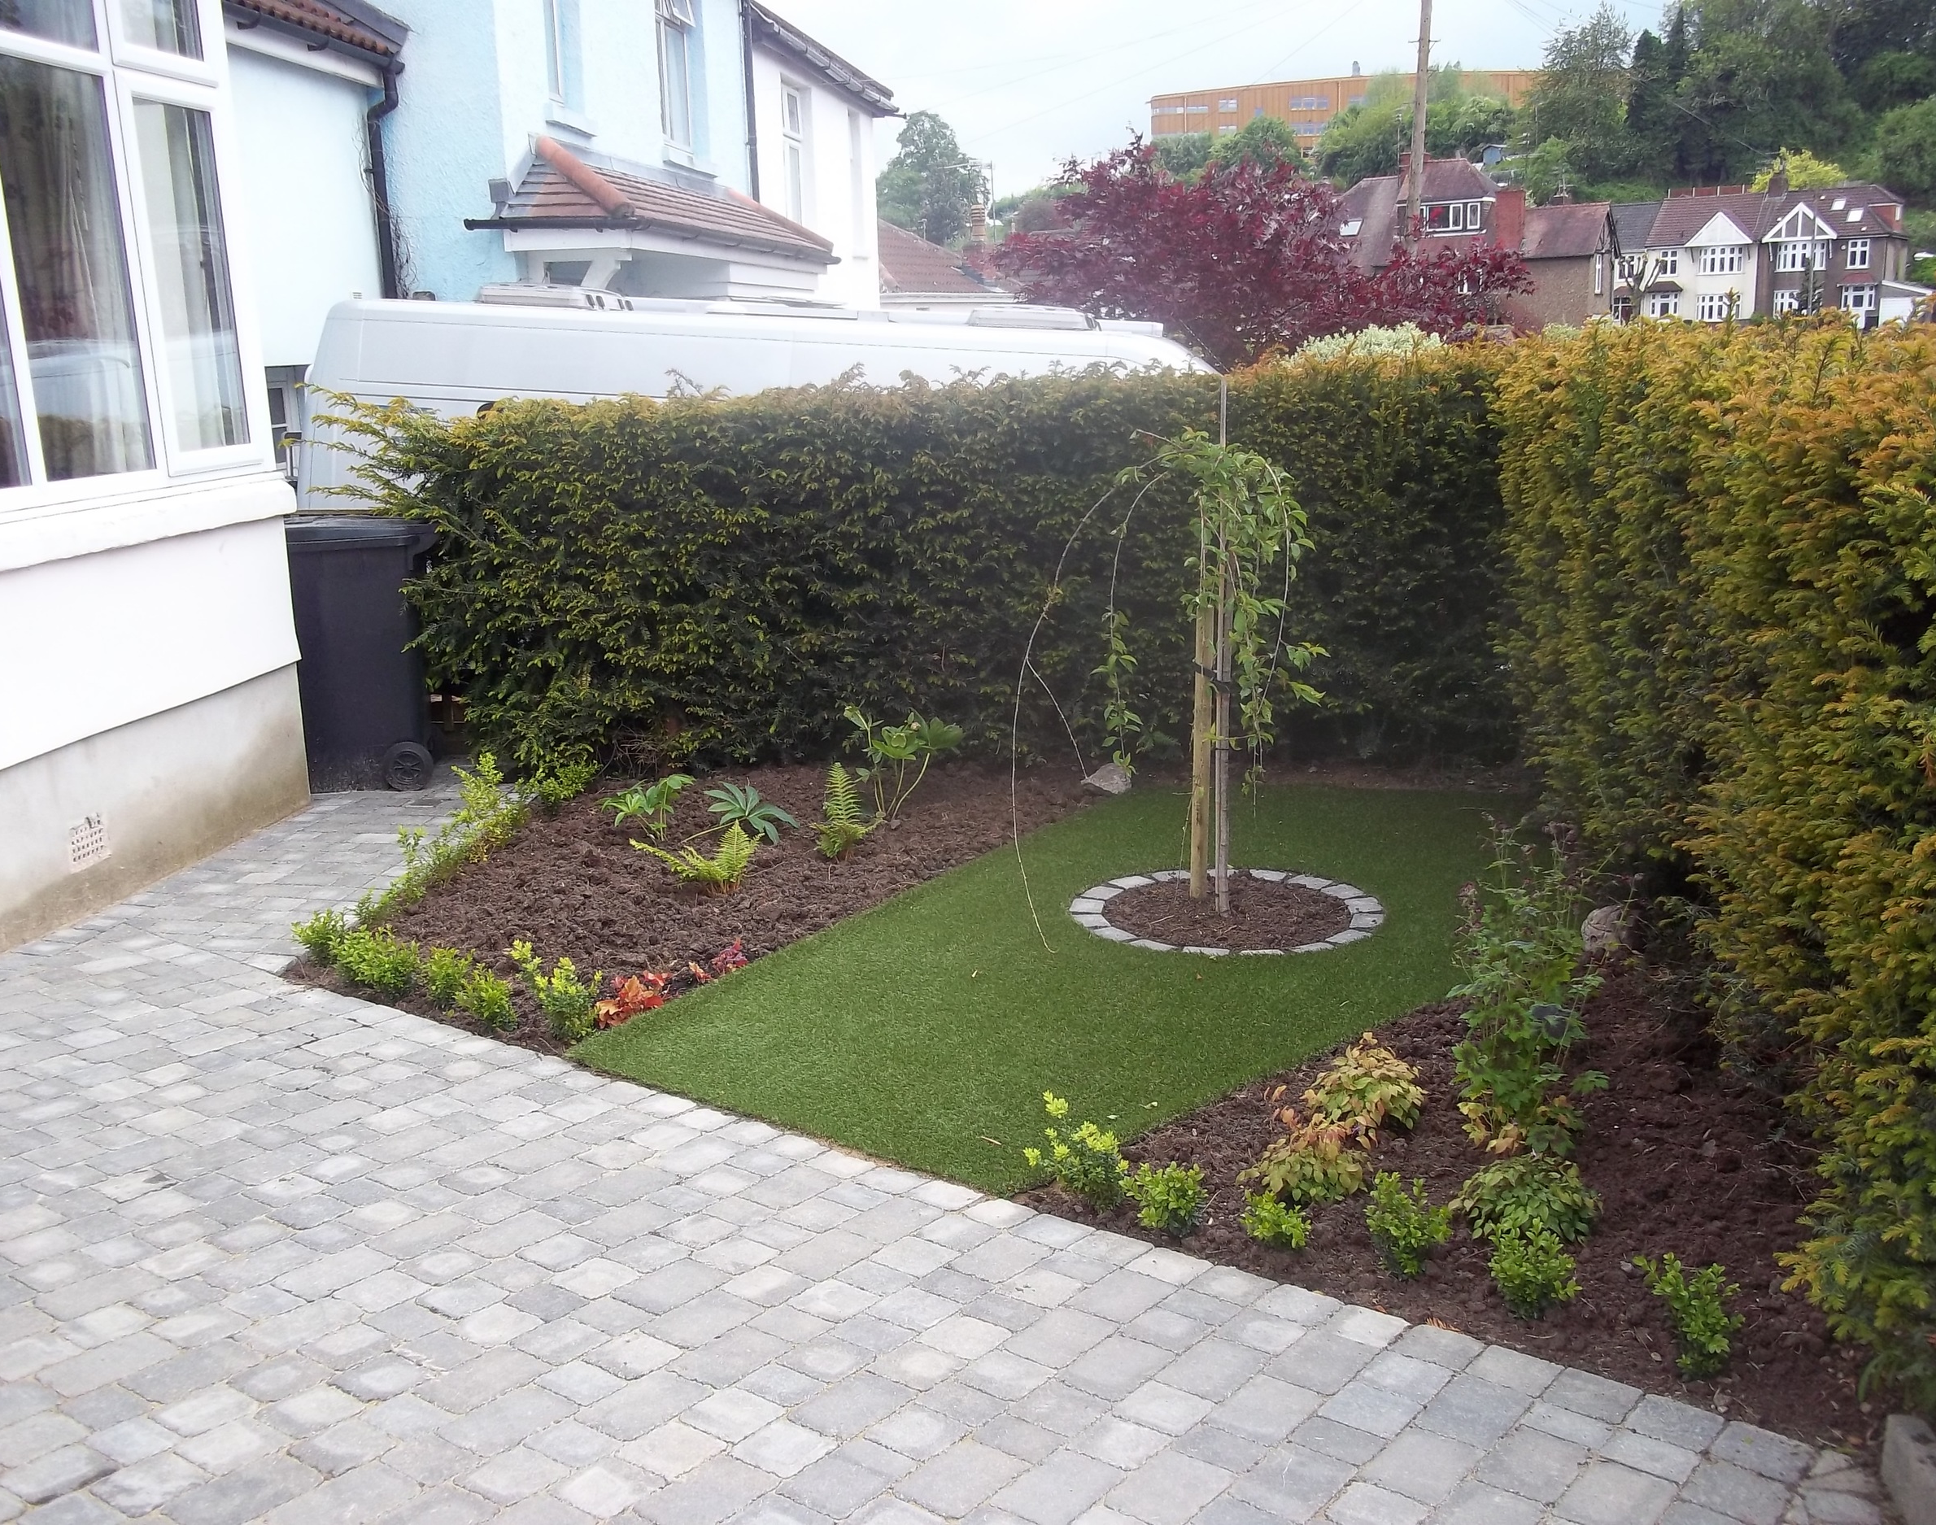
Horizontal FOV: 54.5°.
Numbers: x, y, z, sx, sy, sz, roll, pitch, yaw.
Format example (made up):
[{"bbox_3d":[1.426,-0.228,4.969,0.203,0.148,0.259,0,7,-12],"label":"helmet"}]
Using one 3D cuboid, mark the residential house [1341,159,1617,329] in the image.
[{"bbox_3d":[21.533,-21.195,80.000,10.800,9.000,8.500,4,14,25],"label":"residential house"}]

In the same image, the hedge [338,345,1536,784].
[{"bbox_3d":[-0.203,-0.829,7.839,4.720,1.600,1.050,0,13,8],"label":"hedge"}]

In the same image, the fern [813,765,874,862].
[{"bbox_3d":[-0.415,0.160,6.330,0.200,0.320,0.200,-2,13,0],"label":"fern"}]

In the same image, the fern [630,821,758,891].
[{"bbox_3d":[-0.872,0.296,5.980,0.390,0.220,0.320,-2,13,0],"label":"fern"}]

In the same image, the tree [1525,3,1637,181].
[{"bbox_3d":[39.797,-43.096,122.000,7.300,12.200,7.000,2,14,17],"label":"tree"}]

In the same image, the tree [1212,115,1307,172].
[{"bbox_3d":[25.587,-53.894,165.000,8.200,6.200,7.500,0,13,9],"label":"tree"}]

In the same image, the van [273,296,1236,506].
[{"bbox_3d":[-0.359,-1.026,10.275,5.900,2.750,2.000,4,14,7],"label":"van"}]

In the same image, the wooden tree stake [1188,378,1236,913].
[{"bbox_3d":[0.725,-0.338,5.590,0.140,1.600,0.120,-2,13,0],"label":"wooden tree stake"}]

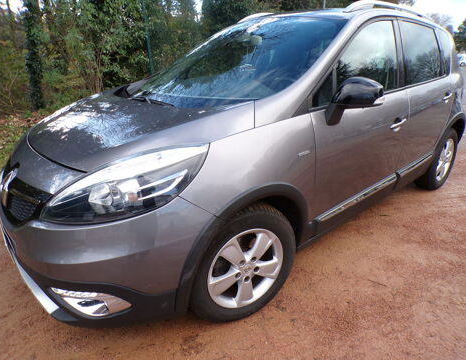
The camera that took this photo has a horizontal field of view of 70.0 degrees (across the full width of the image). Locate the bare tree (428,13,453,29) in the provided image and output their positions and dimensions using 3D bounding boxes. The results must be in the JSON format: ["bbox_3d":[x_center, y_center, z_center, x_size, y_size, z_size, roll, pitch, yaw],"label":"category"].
[{"bbox_3d":[29.062,-20.697,48.000,4.800,6.200,4.600,13,25,26],"label":"bare tree"}]

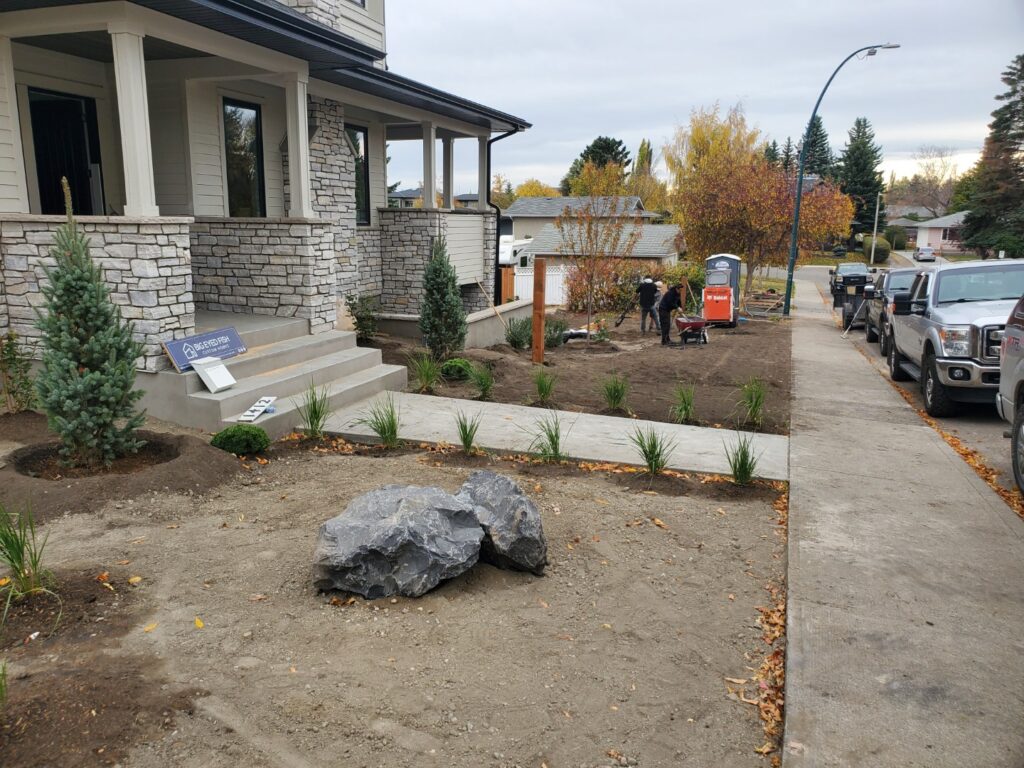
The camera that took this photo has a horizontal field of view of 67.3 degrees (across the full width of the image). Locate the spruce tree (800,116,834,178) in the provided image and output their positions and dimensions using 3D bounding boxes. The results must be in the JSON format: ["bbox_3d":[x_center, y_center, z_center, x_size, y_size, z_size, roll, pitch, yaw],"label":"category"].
[{"bbox_3d":[38.442,-25.916,98.823,5.800,16.063,5.800,5,14,18],"label":"spruce tree"}]

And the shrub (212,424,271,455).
[{"bbox_3d":[-2.100,0.395,5.950,0.450,0.230,0.430,-4,13,-20],"label":"shrub"}]

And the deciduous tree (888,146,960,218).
[{"bbox_3d":[52.471,-23.921,98.334,8.226,12.379,7.815,7,14,27],"label":"deciduous tree"}]

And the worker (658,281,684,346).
[{"bbox_3d":[4.050,-1.760,19.768,0.680,1.530,0.520,1,12,3],"label":"worker"}]

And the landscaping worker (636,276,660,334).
[{"bbox_3d":[3.885,-2.237,21.904,0.600,1.660,0.500,-3,13,-19],"label":"landscaping worker"}]

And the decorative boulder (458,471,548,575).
[{"bbox_3d":[-0.052,0.758,4.347,0.540,0.470,0.500,5,14,18],"label":"decorative boulder"}]

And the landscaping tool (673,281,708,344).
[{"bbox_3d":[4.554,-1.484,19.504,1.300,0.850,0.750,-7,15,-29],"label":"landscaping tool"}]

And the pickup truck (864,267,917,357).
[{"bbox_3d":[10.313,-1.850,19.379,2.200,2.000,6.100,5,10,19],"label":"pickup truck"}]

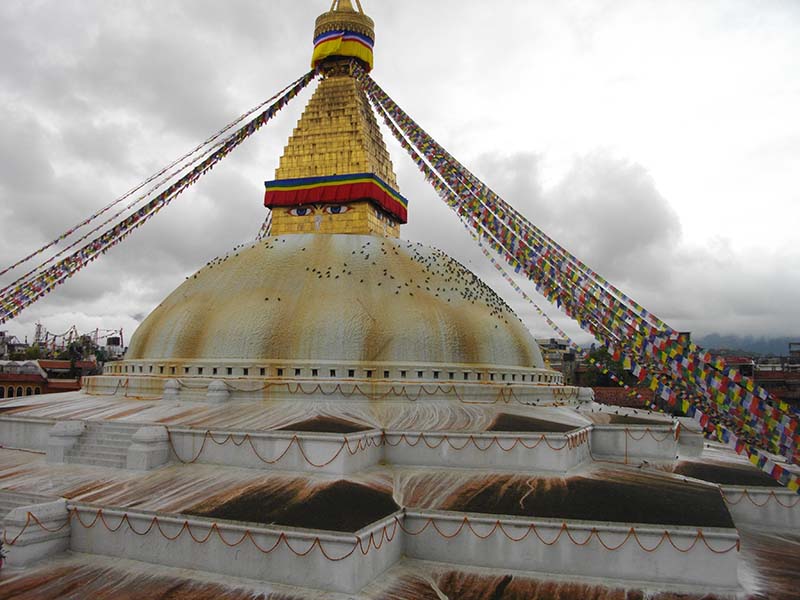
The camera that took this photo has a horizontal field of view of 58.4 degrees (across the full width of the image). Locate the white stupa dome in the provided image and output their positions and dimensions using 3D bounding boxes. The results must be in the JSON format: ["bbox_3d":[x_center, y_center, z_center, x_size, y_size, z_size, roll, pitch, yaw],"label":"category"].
[{"bbox_3d":[-4.260,0.210,53.310,29.600,9.430,29.600,-1,-7,20],"label":"white stupa dome"}]

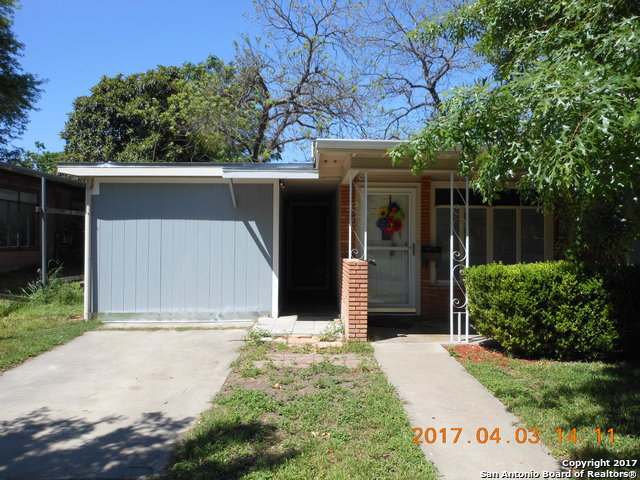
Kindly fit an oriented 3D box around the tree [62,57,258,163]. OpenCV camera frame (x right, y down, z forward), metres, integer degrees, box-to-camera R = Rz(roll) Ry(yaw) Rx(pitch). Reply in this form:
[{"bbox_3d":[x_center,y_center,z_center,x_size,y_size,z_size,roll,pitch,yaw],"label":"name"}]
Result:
[{"bbox_3d":[-5.900,-3.000,19.000,7.100,7.000,6.300,0,3,0],"label":"tree"}]

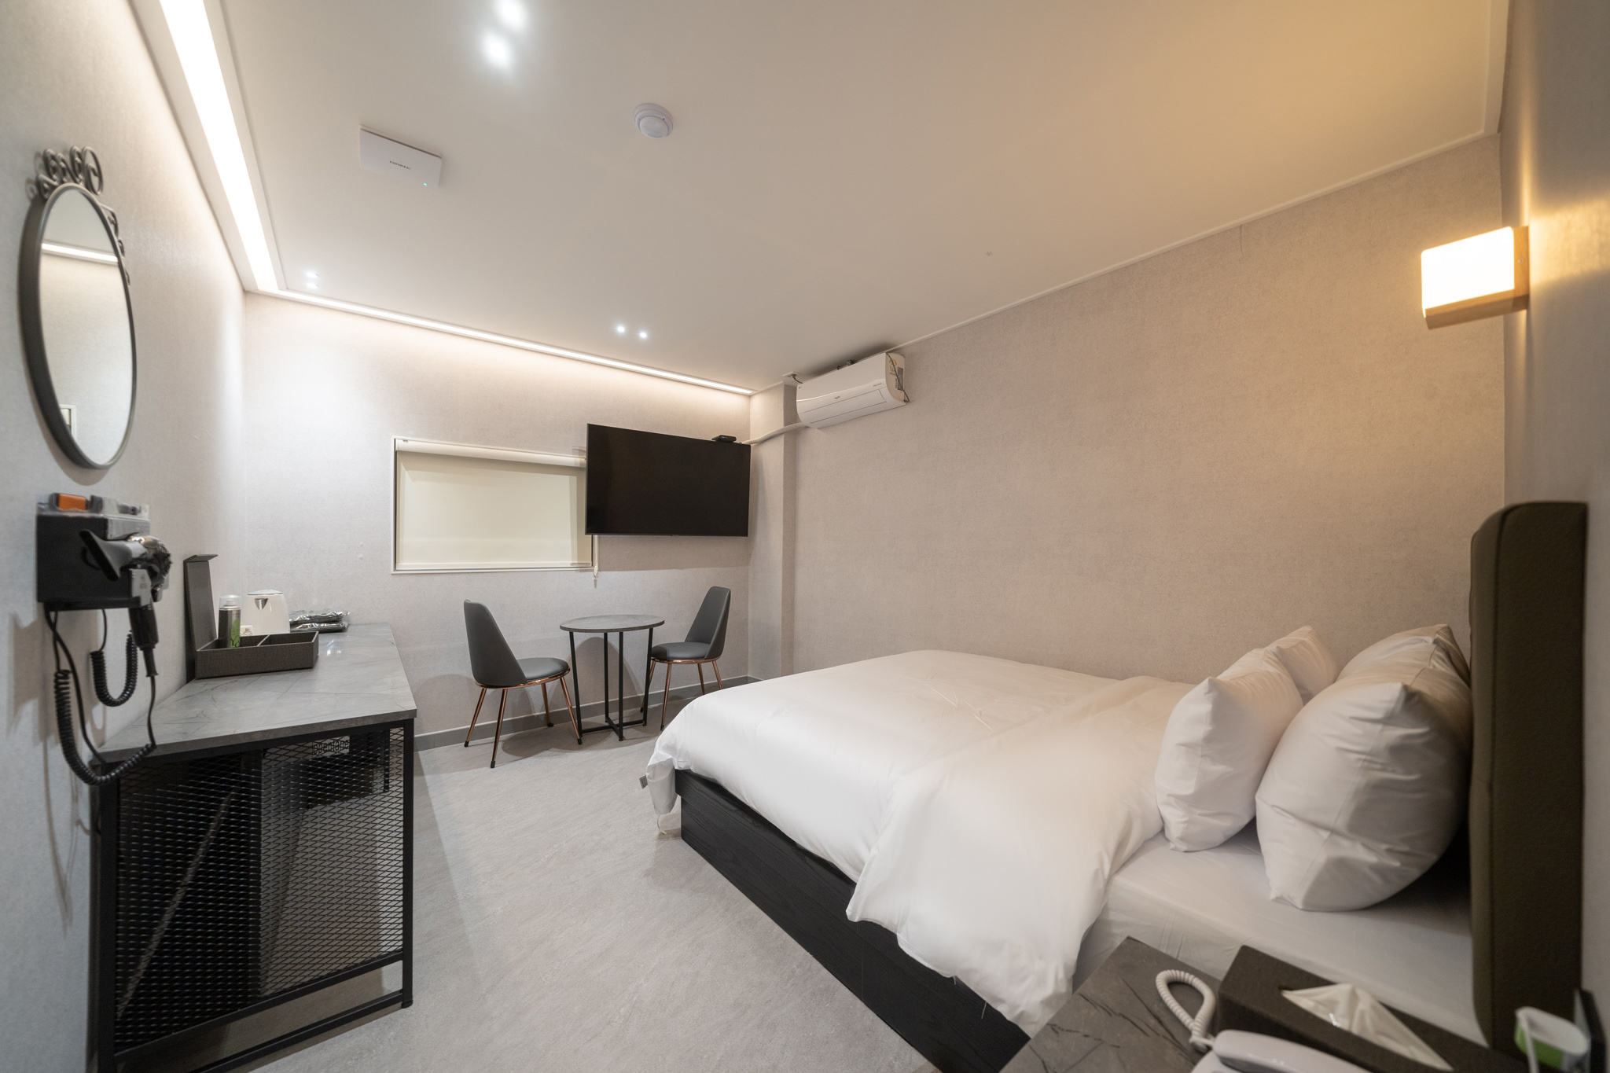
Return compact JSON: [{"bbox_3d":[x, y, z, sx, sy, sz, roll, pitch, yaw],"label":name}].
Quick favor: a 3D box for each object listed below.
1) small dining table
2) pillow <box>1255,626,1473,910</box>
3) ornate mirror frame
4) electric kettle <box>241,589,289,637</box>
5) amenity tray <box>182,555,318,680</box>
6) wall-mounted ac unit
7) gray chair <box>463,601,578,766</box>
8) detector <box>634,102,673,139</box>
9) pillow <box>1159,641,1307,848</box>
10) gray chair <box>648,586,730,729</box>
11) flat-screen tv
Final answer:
[{"bbox_3d":[-1.196,0.875,3.362,0.627,0.659,0.627,1,-2,-40],"label":"small dining table"},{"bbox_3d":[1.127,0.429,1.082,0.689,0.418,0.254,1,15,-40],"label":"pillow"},{"bbox_3d":[-1.374,-0.392,1.037,0.032,0.517,0.517,1,-2,-40],"label":"ornate mirror frame"},{"bbox_3d":[-2.385,0.351,2.370,0.151,0.220,0.209,1,-2,-35],"label":"electric kettle"},{"bbox_3d":[-1.893,0.259,1.849,0.307,0.379,0.316,1,-2,-40],"label":"amenity tray"},{"bbox_3d":[0.293,-0.961,3.653,0.186,0.299,0.855,1,-2,-40],"label":"wall-mounted ac unit"},{"bbox_3d":[-1.641,0.777,3.078,0.463,0.842,0.565,-1,-2,44],"label":"gray chair"},{"bbox_3d":[-0.461,-1.232,1.620,0.113,0.045,0.113,1,-2,-40],"label":"detector"},{"bbox_3d":[0.979,0.448,1.230,0.576,0.362,0.209,1,8,-40],"label":"pillow"},{"bbox_3d":[-0.781,0.789,3.690,0.565,0.842,0.463,1,-1,-34],"label":"gray chair"},{"bbox_3d":[-0.952,-0.376,3.998,1.305,0.746,0.057,1,2,-39],"label":"flat-screen tv"}]

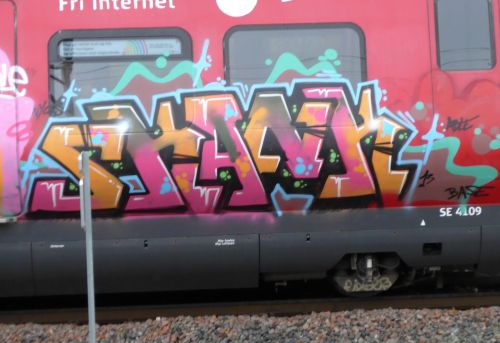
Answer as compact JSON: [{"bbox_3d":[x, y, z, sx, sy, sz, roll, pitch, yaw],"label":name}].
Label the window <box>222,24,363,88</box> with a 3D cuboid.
[{"bbox_3d":[0.484,-0.998,15.528,1.495,1.102,0.060,-2,-7,-3],"label":"window"}]

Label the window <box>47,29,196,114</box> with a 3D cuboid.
[{"bbox_3d":[-1.329,-0.942,15.425,1.495,1.102,0.060,-2,-7,-3],"label":"window"}]

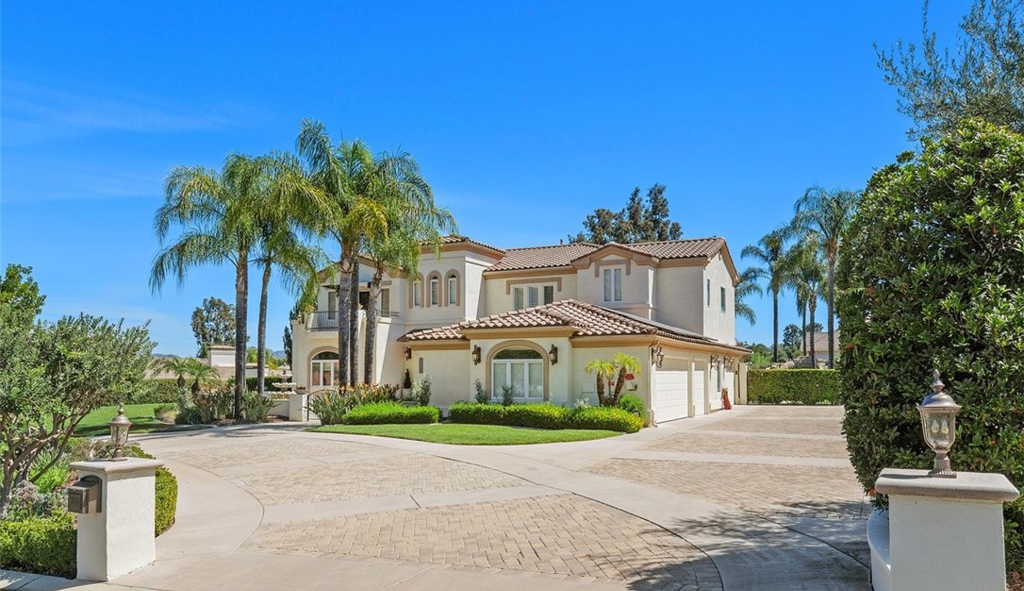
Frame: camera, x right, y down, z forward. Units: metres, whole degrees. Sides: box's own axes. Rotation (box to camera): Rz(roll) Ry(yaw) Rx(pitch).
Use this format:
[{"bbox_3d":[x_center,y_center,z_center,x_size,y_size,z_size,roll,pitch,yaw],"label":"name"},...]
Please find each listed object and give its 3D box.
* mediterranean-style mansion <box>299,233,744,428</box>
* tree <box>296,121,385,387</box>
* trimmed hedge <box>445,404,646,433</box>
[{"bbox_3d":[0.992,1.430,41.485,19.900,9.700,20.000,-3,-6,27],"label":"mediterranean-style mansion"},{"bbox_3d":[-5.936,-0.796,25.600,3.200,10.000,3.200,0,-5,0],"label":"tree"},{"bbox_3d":[0.933,3.860,23.400,6.800,0.750,1.150,-4,-6,36],"label":"trimmed hedge"}]

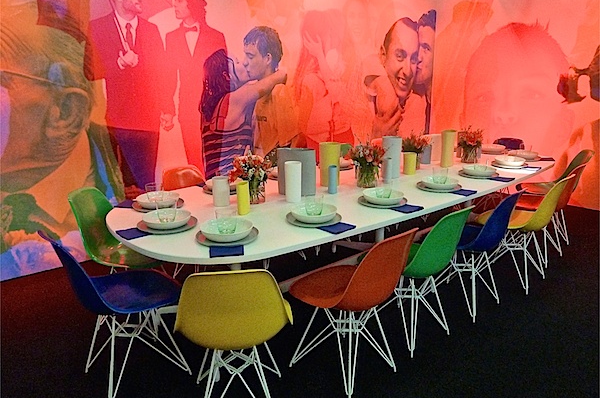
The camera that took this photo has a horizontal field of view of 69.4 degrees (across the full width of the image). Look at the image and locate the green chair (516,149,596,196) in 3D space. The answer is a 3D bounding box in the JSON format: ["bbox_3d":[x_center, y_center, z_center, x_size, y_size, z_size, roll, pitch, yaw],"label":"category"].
[{"bbox_3d":[2.302,-0.050,3.997,0.553,0.815,0.467,5,16,20],"label":"green chair"}]

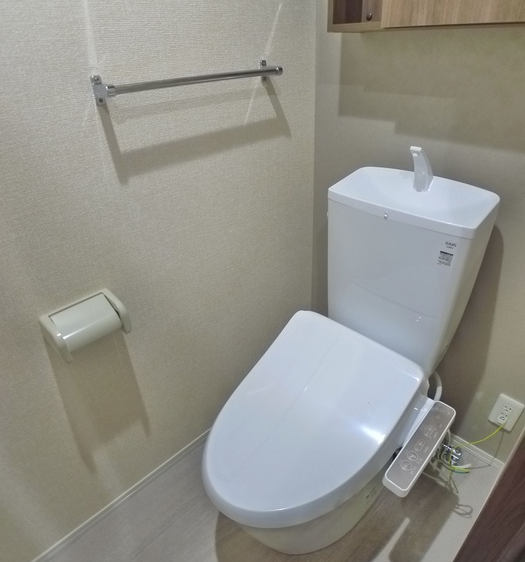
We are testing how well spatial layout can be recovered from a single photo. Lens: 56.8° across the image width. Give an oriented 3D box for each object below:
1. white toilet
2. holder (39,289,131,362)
[{"bbox_3d":[0.189,0.221,1.175,0.456,0.936,0.813,24,38,38],"label":"white toilet"},{"bbox_3d":[-0.376,0.100,1.056,0.095,0.086,0.164,24,38,38],"label":"holder"}]

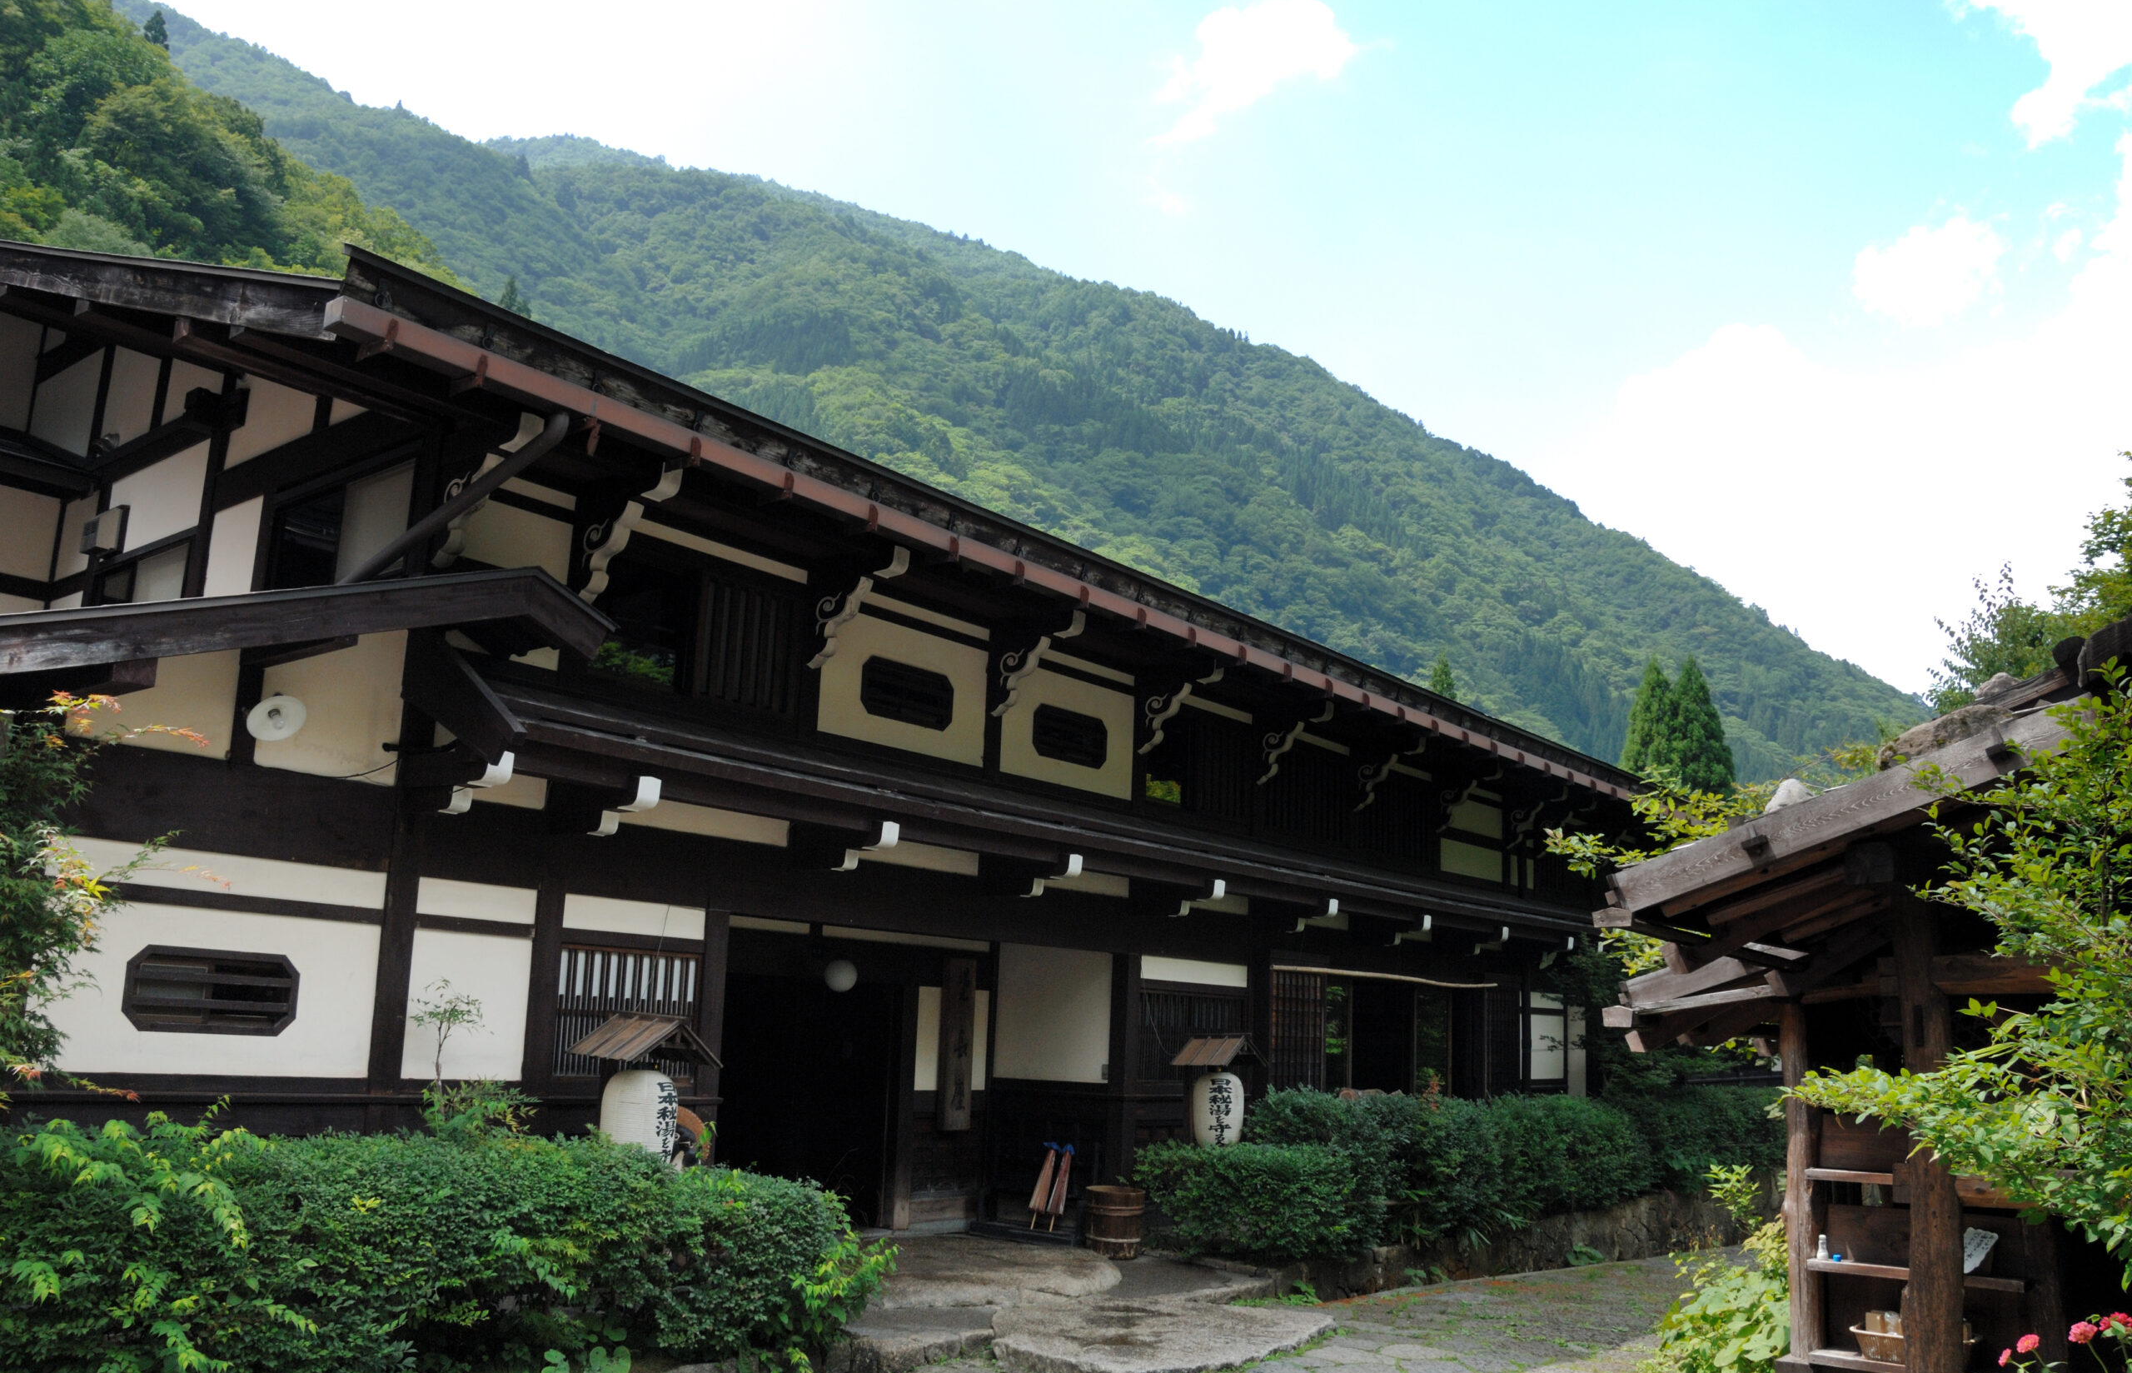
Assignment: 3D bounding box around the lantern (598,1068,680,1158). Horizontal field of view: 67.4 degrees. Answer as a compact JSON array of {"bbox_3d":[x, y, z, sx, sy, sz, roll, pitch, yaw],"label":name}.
[{"bbox_3d":[-2.164,2.282,8.120,0.400,0.780,0.400,-8,-16,35],"label":"lantern"}]

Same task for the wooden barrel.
[{"bbox_3d":[0.363,3.917,11.674,0.450,0.490,0.450,2,-13,0],"label":"wooden barrel"}]

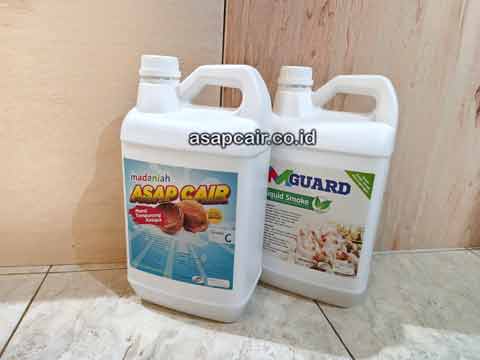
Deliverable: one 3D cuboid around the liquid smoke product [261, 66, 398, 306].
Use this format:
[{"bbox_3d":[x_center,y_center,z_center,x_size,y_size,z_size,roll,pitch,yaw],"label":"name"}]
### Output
[{"bbox_3d":[0.123,0.007,0.484,0.176,0.337,0.119,11,18,23],"label":"liquid smoke product"}]

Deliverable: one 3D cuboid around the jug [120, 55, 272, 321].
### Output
[{"bbox_3d":[-0.057,0.010,0.439,0.176,0.337,0.119,8,17,14],"label":"jug"}]

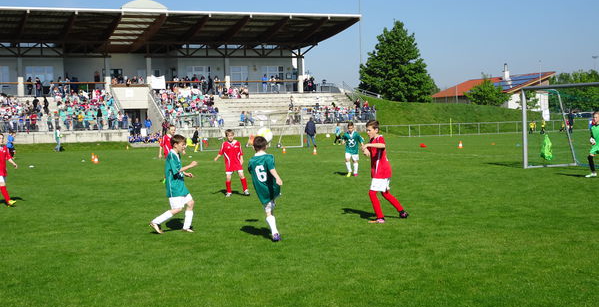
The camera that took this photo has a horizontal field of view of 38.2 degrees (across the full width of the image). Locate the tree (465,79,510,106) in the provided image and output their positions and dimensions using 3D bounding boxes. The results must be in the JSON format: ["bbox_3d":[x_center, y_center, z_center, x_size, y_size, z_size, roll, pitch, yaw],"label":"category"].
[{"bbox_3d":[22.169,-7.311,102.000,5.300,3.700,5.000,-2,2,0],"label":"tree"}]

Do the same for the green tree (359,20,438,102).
[{"bbox_3d":[10.873,-10.159,95.000,8.500,8.900,8.300,-2,2,0],"label":"green tree"}]

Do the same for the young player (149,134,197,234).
[{"bbox_3d":[-1.661,0.388,11.245,0.540,1.270,0.450,-1,2,12],"label":"young player"}]

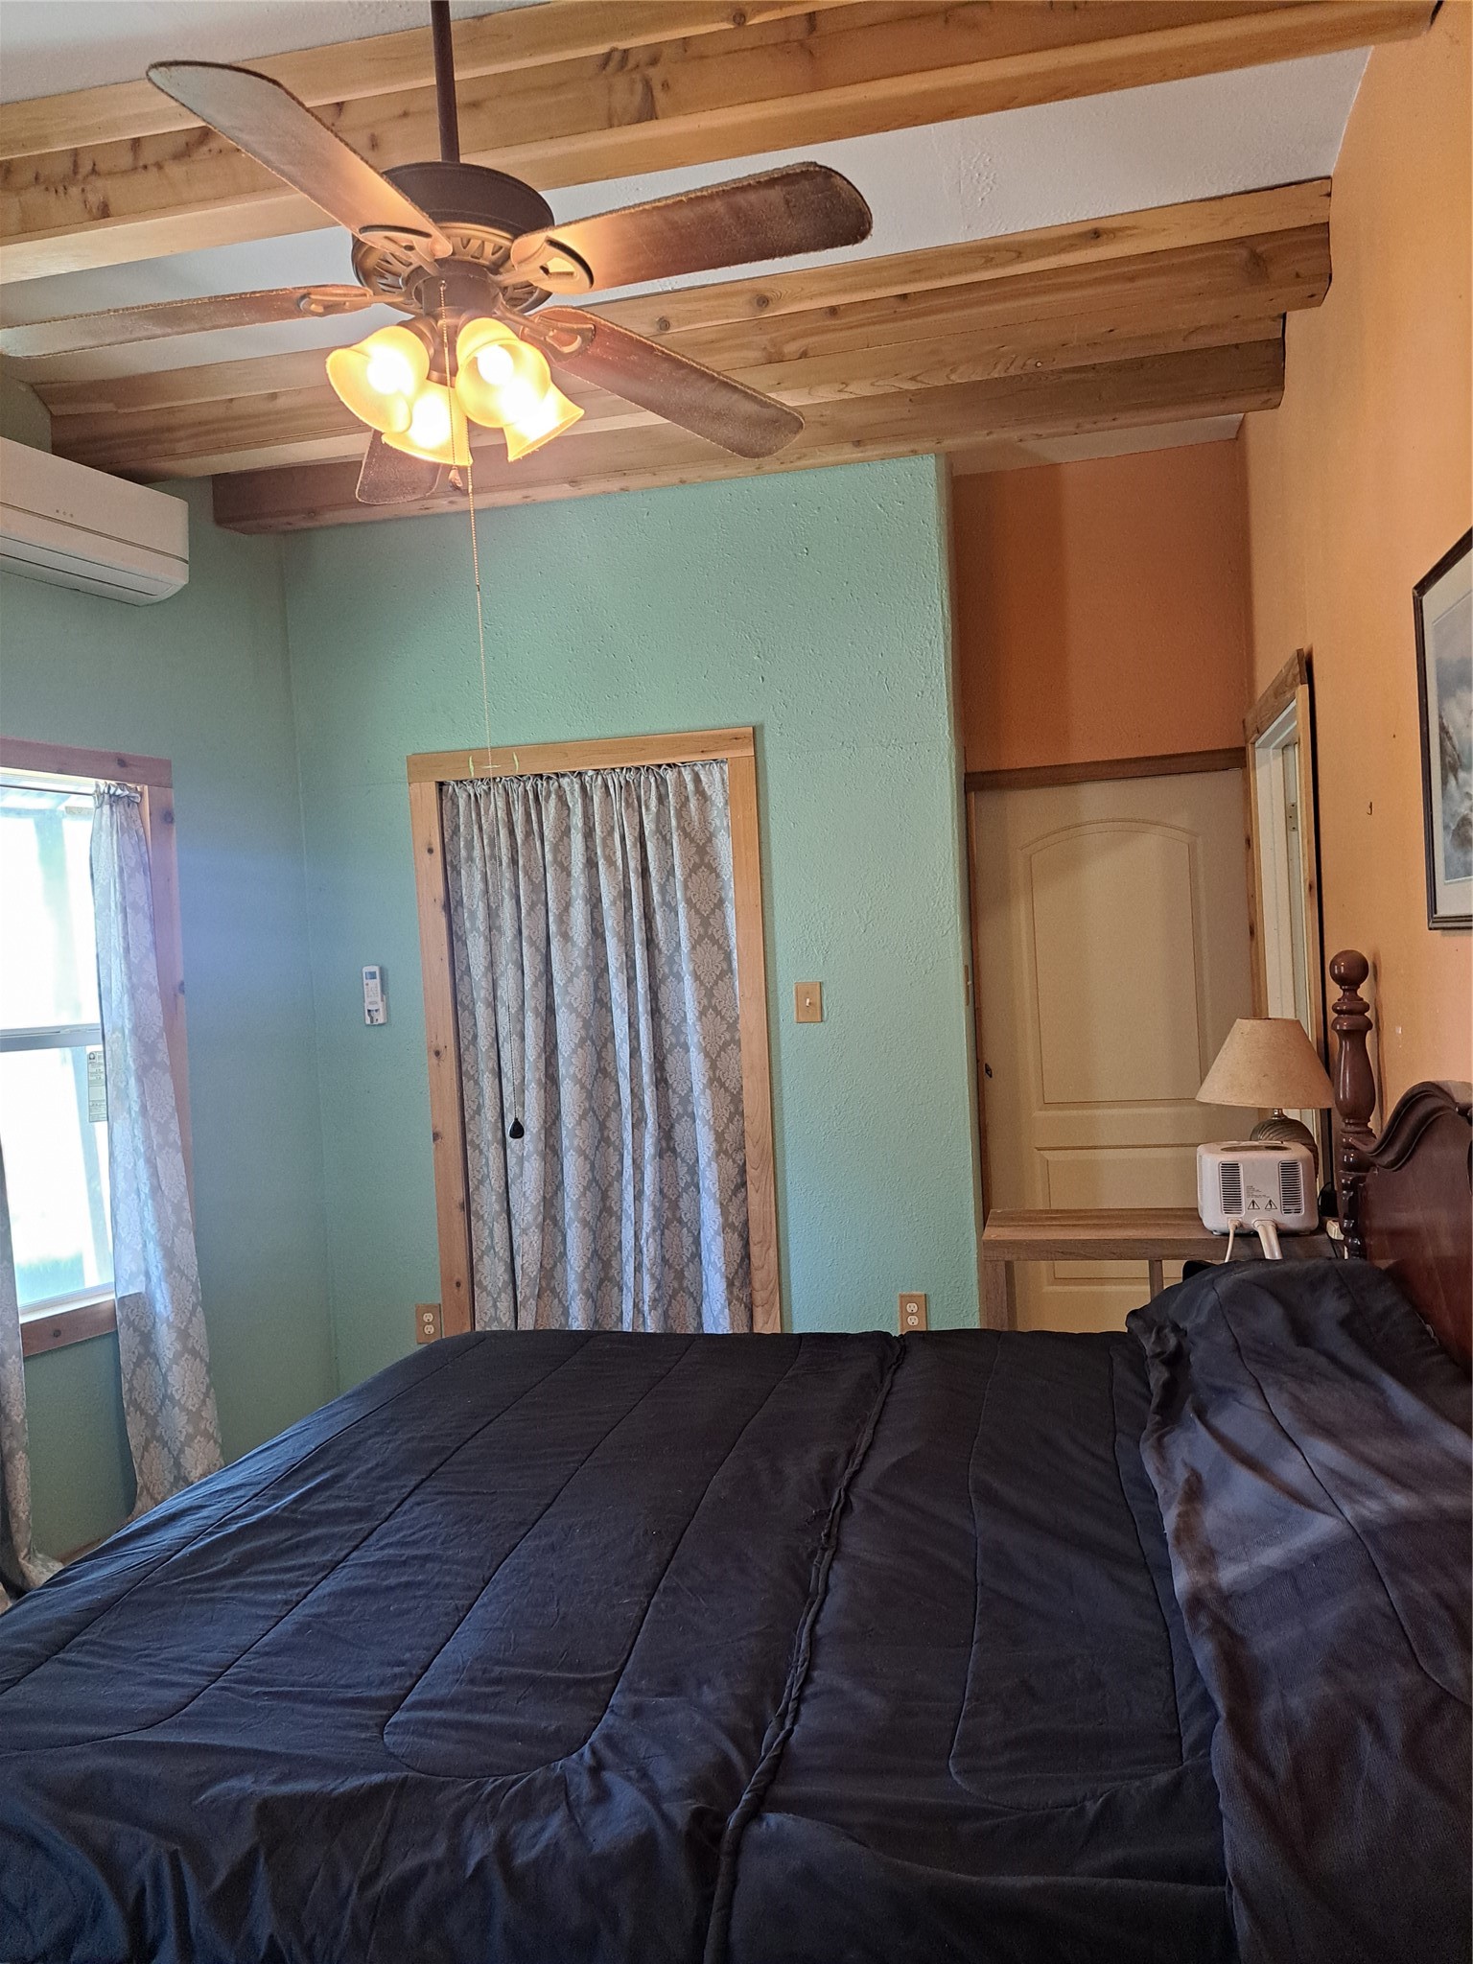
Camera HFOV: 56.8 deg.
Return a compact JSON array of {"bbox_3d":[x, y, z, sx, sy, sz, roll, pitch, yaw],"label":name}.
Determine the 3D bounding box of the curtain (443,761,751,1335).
[{"bbox_3d":[-0.432,0.351,4.226,0.920,2.000,0.090,-3,1,12],"label":"curtain"}]

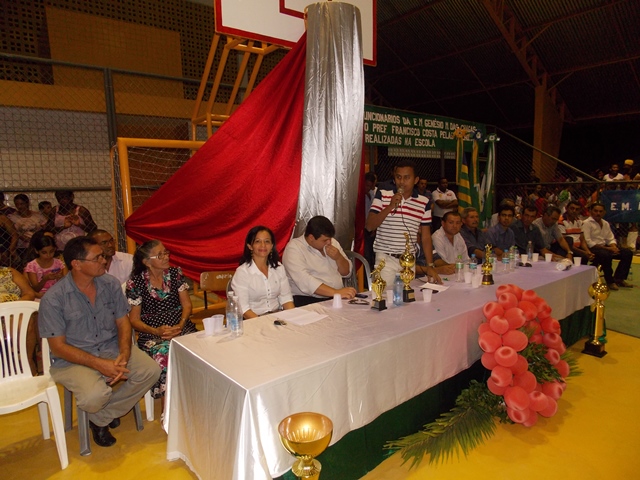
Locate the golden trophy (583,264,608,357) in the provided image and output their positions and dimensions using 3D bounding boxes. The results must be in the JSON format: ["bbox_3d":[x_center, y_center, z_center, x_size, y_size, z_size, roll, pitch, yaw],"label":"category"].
[{"bbox_3d":[2.493,0.625,3.819,0.180,0.810,0.165,-7,9,-38],"label":"golden trophy"}]

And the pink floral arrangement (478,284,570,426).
[{"bbox_3d":[1.413,0.755,2.899,0.660,0.820,0.360,-7,9,-38],"label":"pink floral arrangement"}]

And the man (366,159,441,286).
[{"bbox_3d":[0.725,0.180,3.790,0.620,1.760,0.420,-1,7,-3],"label":"man"}]

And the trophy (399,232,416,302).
[{"bbox_3d":[0.646,0.192,3.109,0.110,0.500,0.105,-3,8,-17],"label":"trophy"}]

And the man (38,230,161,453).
[{"bbox_3d":[-1.411,0.616,2.662,0.550,1.250,0.700,-8,10,-44],"label":"man"}]

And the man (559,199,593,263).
[{"bbox_3d":[3.789,0.077,6.191,0.550,1.260,0.750,-7,9,-38],"label":"man"}]

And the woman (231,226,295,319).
[{"bbox_3d":[-0.386,0.558,2.901,0.480,1.270,0.700,-5,8,-30],"label":"woman"}]

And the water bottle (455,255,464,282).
[{"bbox_3d":[1.213,0.248,3.676,0.067,0.228,0.067,-7,9,-38],"label":"water bottle"}]

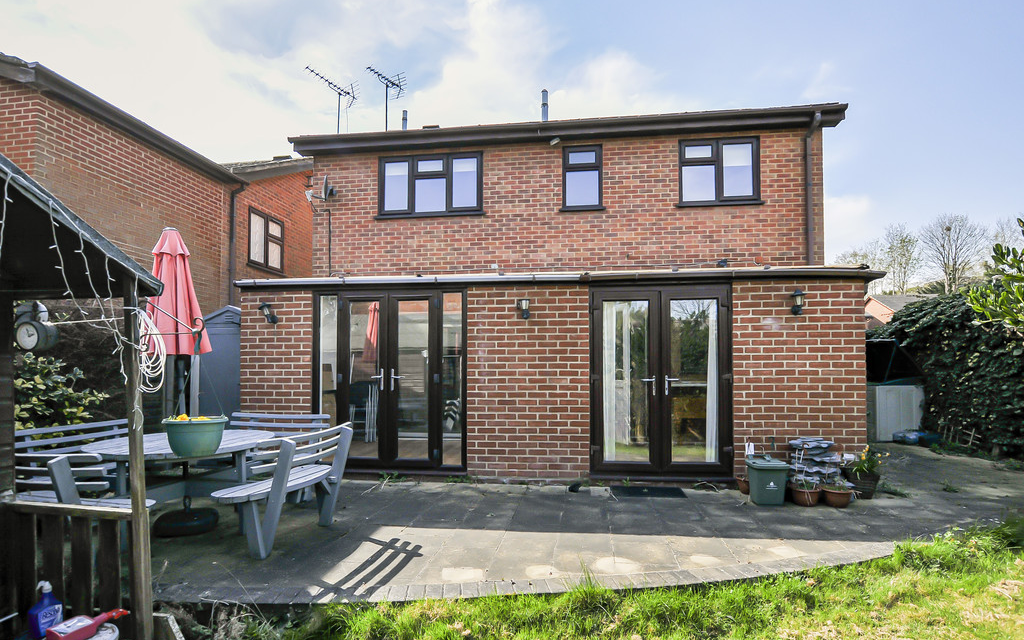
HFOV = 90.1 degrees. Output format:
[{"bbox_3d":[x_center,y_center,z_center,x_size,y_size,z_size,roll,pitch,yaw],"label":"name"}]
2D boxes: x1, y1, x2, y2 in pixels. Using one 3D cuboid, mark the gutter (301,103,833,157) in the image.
[{"bbox_3d":[0.590,-2.930,7.870,8.550,0.230,0.220,-1,-3,7],"label":"gutter"}]

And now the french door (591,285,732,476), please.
[{"bbox_3d":[1.596,0.646,5.485,1.481,2.045,0.100,-1,-1,6],"label":"french door"}]

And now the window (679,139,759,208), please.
[{"bbox_3d":[3.208,-2.275,7.886,1.220,1.020,0.100,-1,-3,7],"label":"window"}]

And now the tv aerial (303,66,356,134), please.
[{"bbox_3d":[-3.850,-4.620,11.000,0.420,1.270,1.300,-2,-3,27],"label":"tv aerial"}]

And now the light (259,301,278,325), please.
[{"bbox_3d":[-2.729,-0.078,5.730,0.150,0.240,0.210,-1,-3,7],"label":"light"}]

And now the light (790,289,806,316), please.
[{"bbox_3d":[2.928,-0.179,5.226,0.170,0.290,0.200,-1,-1,6],"label":"light"}]

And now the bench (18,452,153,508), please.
[{"bbox_3d":[-2.908,1.271,3.343,1.200,0.830,0.630,-1,-3,13],"label":"bench"}]

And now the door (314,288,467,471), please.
[{"bbox_3d":[-1.383,0.695,5.796,1.771,2.037,0.100,-1,-1,6],"label":"door"}]

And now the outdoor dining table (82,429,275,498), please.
[{"bbox_3d":[-2.694,1.368,4.234,1.340,0.730,1.340,-1,-3,6],"label":"outdoor dining table"}]

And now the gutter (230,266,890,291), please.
[{"bbox_3d":[0.276,-0.449,5.468,6.954,0.100,0.130,0,-1,6],"label":"gutter"}]

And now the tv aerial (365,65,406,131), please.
[{"bbox_3d":[-2.700,-4.720,11.000,0.420,1.300,1.100,-2,-3,30],"label":"tv aerial"}]

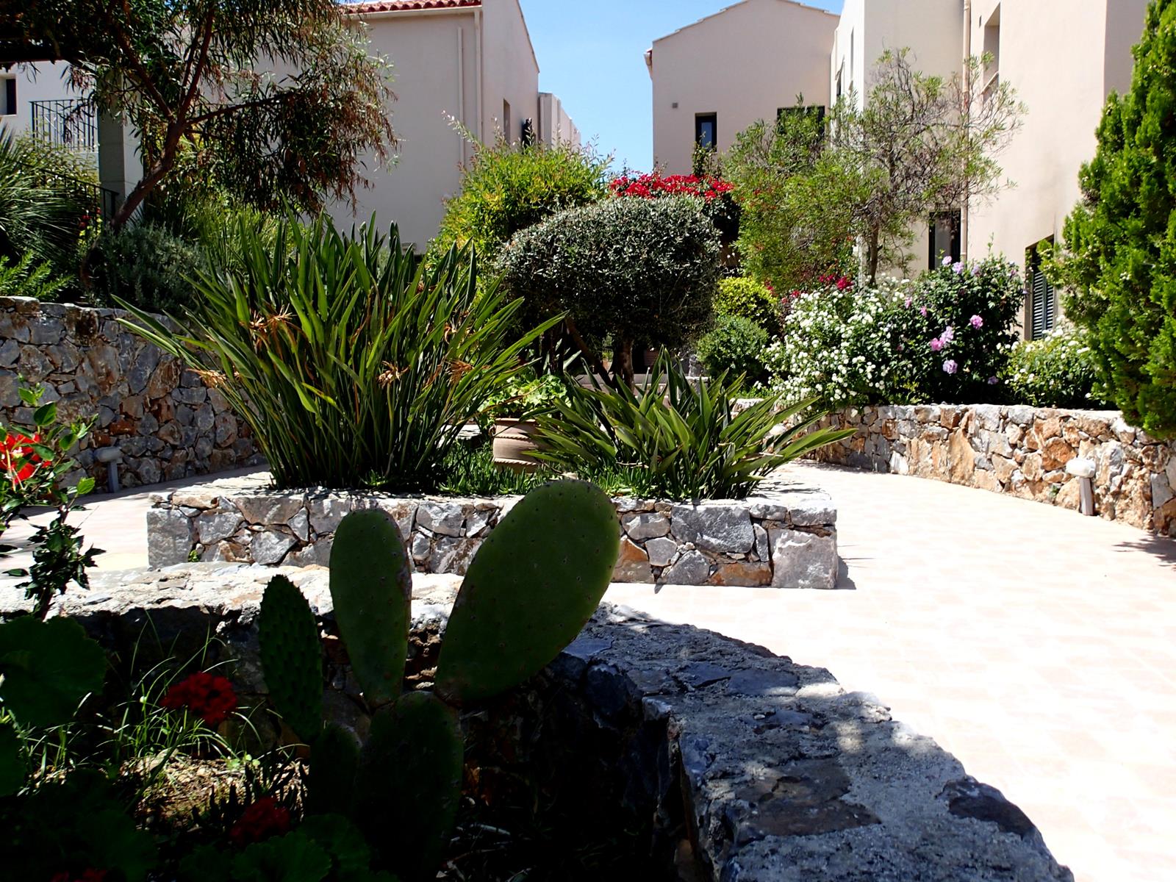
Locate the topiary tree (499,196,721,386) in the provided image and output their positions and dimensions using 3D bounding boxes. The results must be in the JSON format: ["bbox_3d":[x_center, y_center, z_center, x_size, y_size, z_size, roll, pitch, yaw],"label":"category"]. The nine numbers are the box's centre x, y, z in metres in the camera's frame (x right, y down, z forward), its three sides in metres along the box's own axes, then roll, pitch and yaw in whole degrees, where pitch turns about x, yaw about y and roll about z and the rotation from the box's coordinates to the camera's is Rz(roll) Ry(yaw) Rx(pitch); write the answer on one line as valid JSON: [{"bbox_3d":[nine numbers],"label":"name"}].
[{"bbox_3d":[0.246,-1.424,9.300,2.400,2.500,2.200,0,4,0],"label":"topiary tree"}]

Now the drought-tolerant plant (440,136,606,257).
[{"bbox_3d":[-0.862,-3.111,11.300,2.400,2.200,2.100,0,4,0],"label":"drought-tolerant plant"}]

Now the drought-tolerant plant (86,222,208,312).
[{"bbox_3d":[-4.671,-1.846,9.100,1.300,1.020,1.150,0,4,0],"label":"drought-tolerant plant"}]

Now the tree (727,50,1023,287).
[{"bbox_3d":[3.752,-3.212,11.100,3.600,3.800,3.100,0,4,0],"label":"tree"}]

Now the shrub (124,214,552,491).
[{"bbox_3d":[-1.568,-0.574,5.500,2.500,1.720,2.000,0,4,0],"label":"shrub"}]

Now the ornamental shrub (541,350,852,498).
[{"bbox_3d":[0.656,-0.099,5.250,1.900,0.860,1.600,0,4,0],"label":"ornamental shrub"}]

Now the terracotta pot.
[{"bbox_3d":[-0.469,0.041,5.900,0.410,0.400,0.410,0,4,0],"label":"terracotta pot"}]

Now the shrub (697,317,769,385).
[{"bbox_3d":[2.010,-1.206,11.800,1.080,1.100,1.050,0,4,0],"label":"shrub"}]

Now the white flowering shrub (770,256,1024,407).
[{"bbox_3d":[3.597,-1.282,10.000,1.700,1.750,2.900,-2,4,-30],"label":"white flowering shrub"}]

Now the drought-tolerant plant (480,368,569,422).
[{"bbox_3d":[-0.437,-0.322,5.900,0.620,0.400,0.580,0,4,0],"label":"drought-tolerant plant"}]

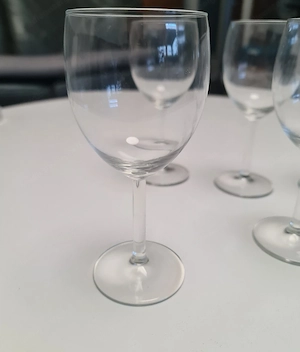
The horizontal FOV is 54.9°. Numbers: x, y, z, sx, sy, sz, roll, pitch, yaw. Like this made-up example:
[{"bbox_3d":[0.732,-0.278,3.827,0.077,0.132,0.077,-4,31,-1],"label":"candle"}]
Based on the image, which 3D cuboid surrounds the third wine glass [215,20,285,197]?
[{"bbox_3d":[0.118,-0.071,0.324,0.082,0.180,0.082,0,27,0],"label":"third wine glass"}]

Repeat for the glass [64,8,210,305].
[{"bbox_3d":[-0.007,-0.005,0.192,0.082,0.180,0.082,0,27,0],"label":"glass"}]

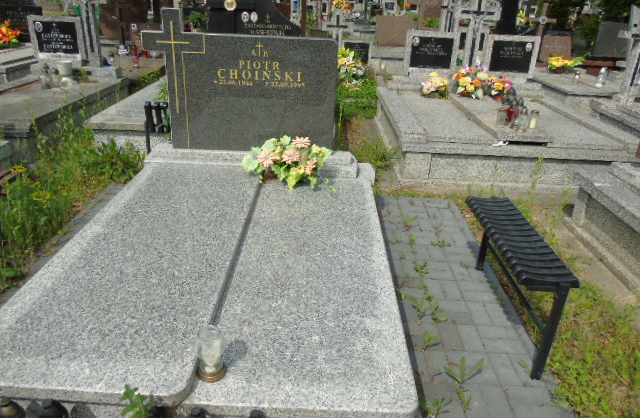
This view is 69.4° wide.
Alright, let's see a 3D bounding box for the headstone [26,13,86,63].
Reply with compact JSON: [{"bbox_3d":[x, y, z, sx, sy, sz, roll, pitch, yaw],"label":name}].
[{"bbox_3d":[-3.479,-2.245,6.121,0.660,0.580,0.120,2,23,0],"label":"headstone"}]

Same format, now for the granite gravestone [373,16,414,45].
[{"bbox_3d":[1.704,-4.123,10.728,0.832,0.612,0.120,3,25,0],"label":"granite gravestone"}]

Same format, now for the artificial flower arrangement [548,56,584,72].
[{"bbox_3d":[4.040,-2.351,7.648,0.520,0.250,0.360,2,26,0],"label":"artificial flower arrangement"}]

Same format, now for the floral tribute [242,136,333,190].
[{"bbox_3d":[-0.221,-0.335,3.308,0.600,0.270,0.340,2,26,0],"label":"floral tribute"}]

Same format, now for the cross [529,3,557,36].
[{"bbox_3d":[3.847,-3.072,8.080,0.475,0.940,0.100,3,25,0],"label":"cross"}]

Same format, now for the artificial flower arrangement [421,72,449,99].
[{"bbox_3d":[1.402,-1.513,5.661,0.310,0.285,0.270,3,25,0],"label":"artificial flower arrangement"}]

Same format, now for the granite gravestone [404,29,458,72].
[{"bbox_3d":[1.499,-2.135,6.252,0.652,0.512,0.130,3,22,0],"label":"granite gravestone"}]

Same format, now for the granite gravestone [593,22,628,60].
[{"bbox_3d":[5.648,-3.253,8.914,0.720,0.700,0.120,2,19,0],"label":"granite gravestone"}]

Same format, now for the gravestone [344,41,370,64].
[{"bbox_3d":[0.645,-2.585,7.852,0.480,0.500,0.120,2,26,0],"label":"gravestone"}]

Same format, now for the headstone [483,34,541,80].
[{"bbox_3d":[2.597,-2.067,6.259,0.625,0.509,0.130,3,22,0],"label":"headstone"}]

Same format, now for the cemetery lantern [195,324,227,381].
[{"bbox_3d":[-0.358,0.475,1.515,0.098,0.170,0.098,3,25,0],"label":"cemetery lantern"}]

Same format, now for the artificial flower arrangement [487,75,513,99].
[{"bbox_3d":[2.310,-1.563,5.938,0.290,0.290,0.260,2,26,0],"label":"artificial flower arrangement"}]

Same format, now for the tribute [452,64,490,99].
[{"bbox_3d":[1.954,-1.666,5.970,0.430,0.400,0.340,2,26,0],"label":"tribute"}]

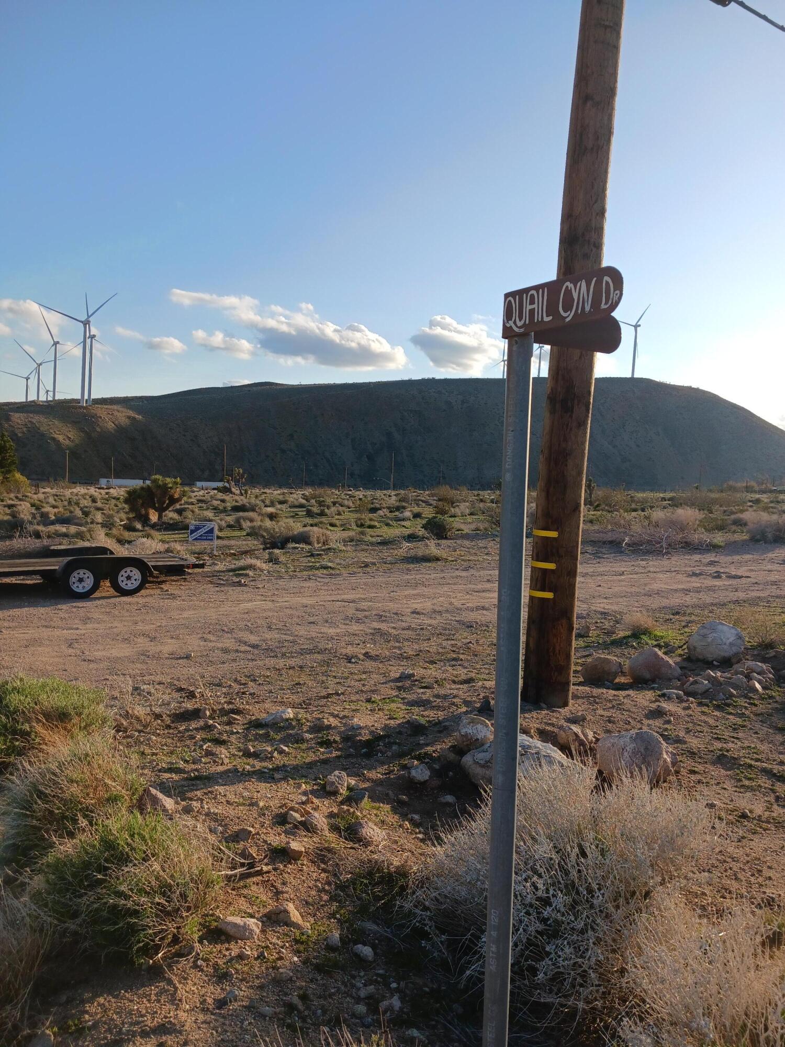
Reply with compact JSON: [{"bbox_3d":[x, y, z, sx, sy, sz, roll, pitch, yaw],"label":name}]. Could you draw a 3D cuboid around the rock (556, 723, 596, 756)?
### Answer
[{"bbox_3d":[1.032,1.221,4.600,0.221,0.180,0.177,3,3,0],"label":"rock"}]

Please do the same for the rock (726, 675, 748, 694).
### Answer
[{"bbox_3d":[2.576,1.204,6.101,0.168,0.128,0.142,3,3,0],"label":"rock"}]

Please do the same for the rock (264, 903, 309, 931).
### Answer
[{"bbox_3d":[-0.356,1.326,2.752,0.149,0.078,0.104,3,3,0],"label":"rock"}]

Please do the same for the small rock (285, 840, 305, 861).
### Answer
[{"bbox_3d":[-0.378,1.270,3.170,0.078,0.072,0.075,3,3,-6],"label":"small rock"}]

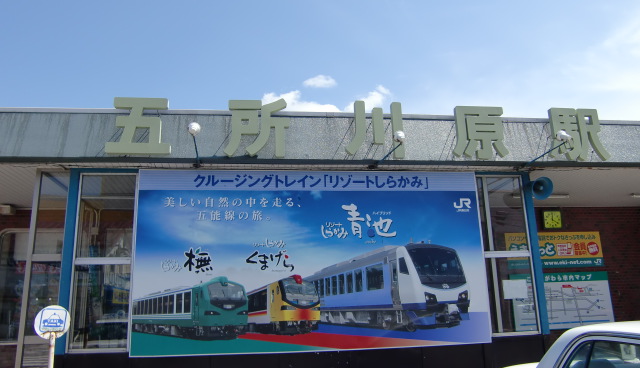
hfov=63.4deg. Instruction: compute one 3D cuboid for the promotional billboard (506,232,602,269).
[{"bbox_3d":[5.390,1.509,11.849,2.330,0.800,0.050,0,-14,-8],"label":"promotional billboard"}]

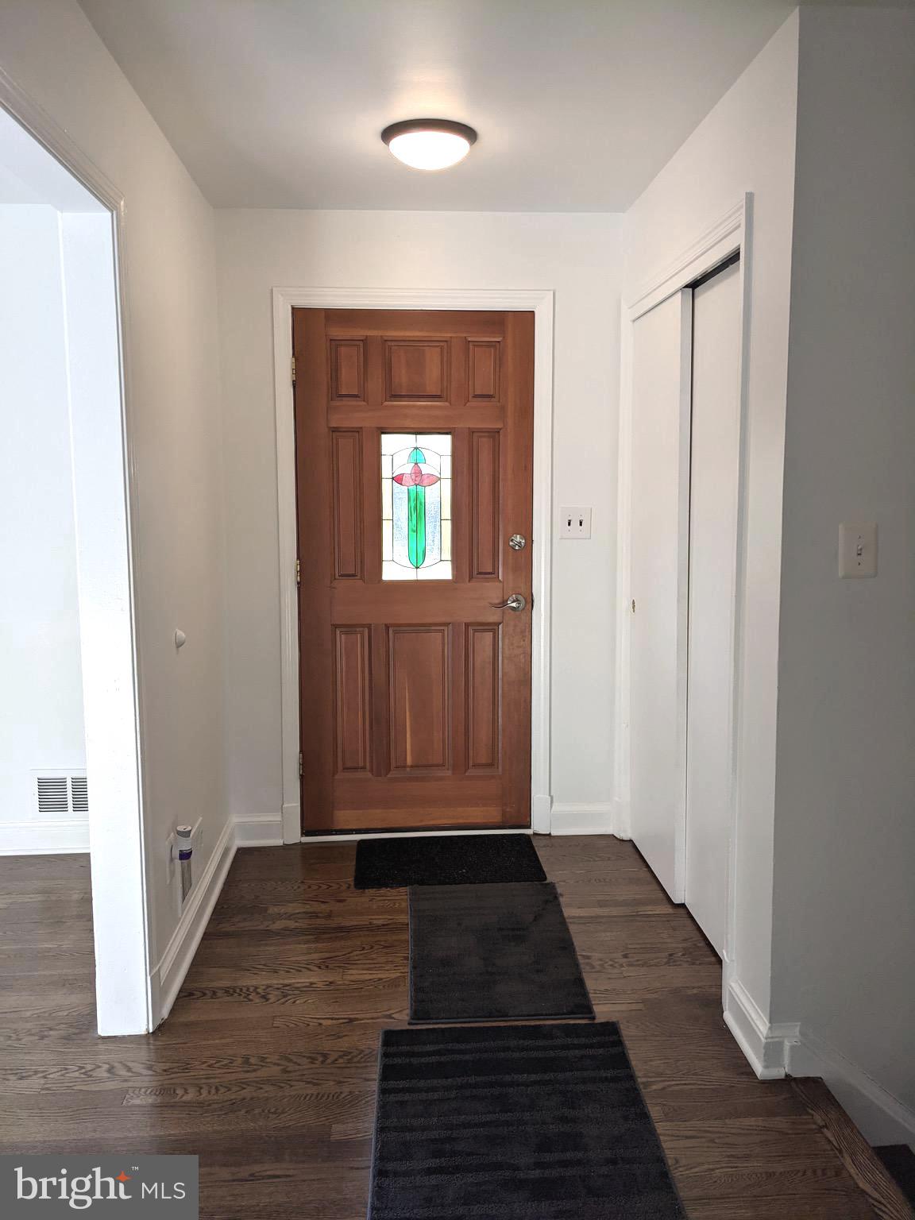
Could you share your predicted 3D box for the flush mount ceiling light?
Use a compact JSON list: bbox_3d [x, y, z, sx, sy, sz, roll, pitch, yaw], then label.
[{"bbox_3d":[-0.083,-1.357,2.828,0.285,0.098,0.285,-1,6,-5],"label":"flush mount ceiling light"}]

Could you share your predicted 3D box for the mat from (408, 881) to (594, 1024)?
[{"bbox_3d":[0.102,1.004,2.877,0.495,0.011,0.880,0,6,-2],"label":"mat"}]

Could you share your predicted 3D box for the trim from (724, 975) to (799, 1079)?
[{"bbox_3d":[0.735,1.002,2.325,0.100,0.128,0.277,-1,6,-5],"label":"trim"}]

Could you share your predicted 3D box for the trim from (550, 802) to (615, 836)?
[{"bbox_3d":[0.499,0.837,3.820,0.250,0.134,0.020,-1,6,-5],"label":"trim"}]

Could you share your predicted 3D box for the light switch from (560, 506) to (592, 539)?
[{"bbox_3d":[0.460,-0.337,3.692,0.124,0.126,0.015,-1,6,-5],"label":"light switch"}]

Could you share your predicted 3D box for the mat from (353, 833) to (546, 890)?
[{"bbox_3d":[-0.033,0.931,3.542,0.676,0.011,0.475,-1,6,-5],"label":"mat"}]

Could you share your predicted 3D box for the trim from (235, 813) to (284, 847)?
[{"bbox_3d":[-0.774,0.855,3.719,0.178,0.128,0.020,-1,6,-5],"label":"trim"}]

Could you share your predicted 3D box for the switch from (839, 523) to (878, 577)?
[{"bbox_3d":[0.880,-0.131,2.087,0.086,0.125,0.014,-1,6,-5],"label":"switch"}]

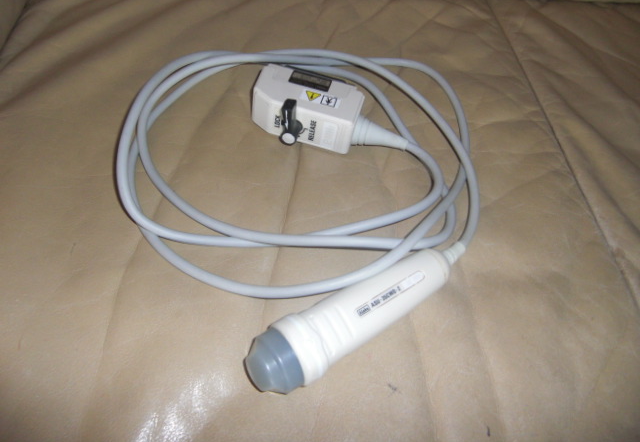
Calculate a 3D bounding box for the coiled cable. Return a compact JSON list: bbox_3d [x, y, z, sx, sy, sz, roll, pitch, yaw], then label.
[{"bbox_3d":[-0.018,-0.072,0.433,0.300,0.033,0.318,4,47,0],"label":"coiled cable"}]

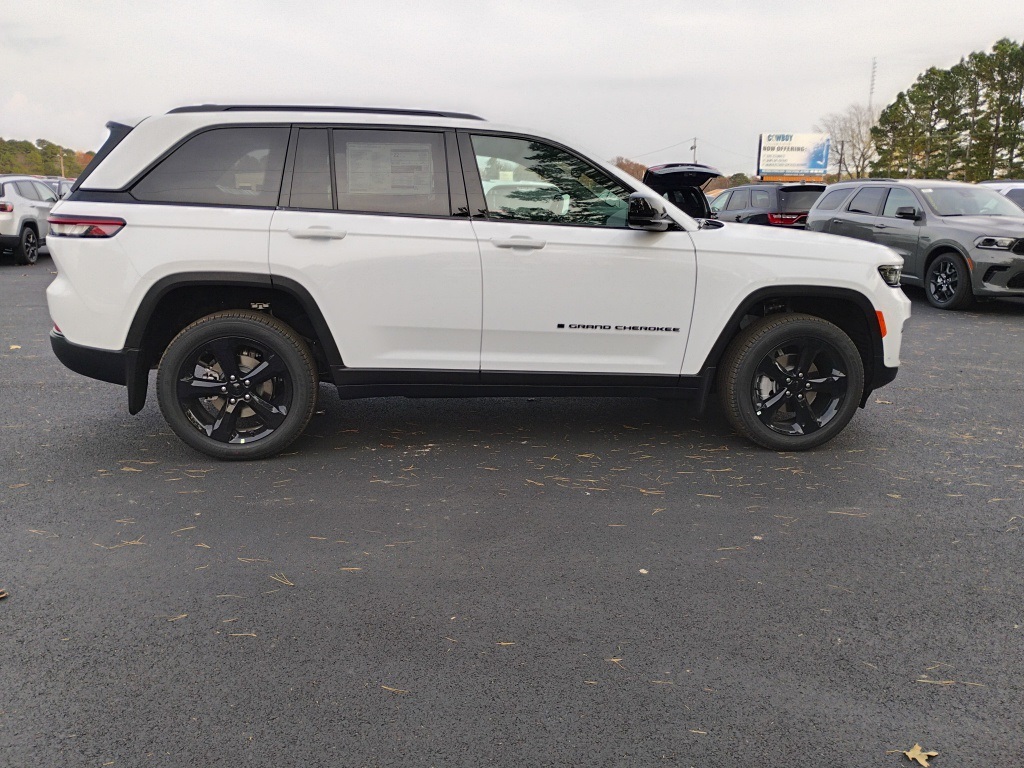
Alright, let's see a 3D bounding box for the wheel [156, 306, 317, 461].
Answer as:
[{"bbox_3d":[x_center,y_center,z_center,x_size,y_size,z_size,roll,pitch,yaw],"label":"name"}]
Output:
[{"bbox_3d":[-1.389,-0.001,4.237,0.765,0.765,0.265,0,12,-7],"label":"wheel"}]

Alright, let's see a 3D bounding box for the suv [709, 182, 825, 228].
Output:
[{"bbox_3d":[5.683,-3.648,18.945,1.970,1.800,5.080,-1,12,-9],"label":"suv"}]

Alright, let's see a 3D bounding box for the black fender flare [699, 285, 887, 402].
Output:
[{"bbox_3d":[1.506,-0.228,4.495,1.020,0.620,0.150,0,12,-7],"label":"black fender flare"}]

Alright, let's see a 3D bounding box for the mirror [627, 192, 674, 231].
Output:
[{"bbox_3d":[0.698,-0.875,4.202,0.170,0.195,0.240,0,12,-7],"label":"mirror"}]

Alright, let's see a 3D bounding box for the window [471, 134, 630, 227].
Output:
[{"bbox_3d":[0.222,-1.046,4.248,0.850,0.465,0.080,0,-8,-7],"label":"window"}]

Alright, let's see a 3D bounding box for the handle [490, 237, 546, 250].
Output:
[{"bbox_3d":[0.032,-0.707,4.157,0.280,0.060,0.065,0,12,-7],"label":"handle"}]

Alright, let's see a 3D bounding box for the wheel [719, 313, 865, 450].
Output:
[{"bbox_3d":[1.551,-0.017,4.612,0.765,0.765,0.265,0,12,-7],"label":"wheel"}]

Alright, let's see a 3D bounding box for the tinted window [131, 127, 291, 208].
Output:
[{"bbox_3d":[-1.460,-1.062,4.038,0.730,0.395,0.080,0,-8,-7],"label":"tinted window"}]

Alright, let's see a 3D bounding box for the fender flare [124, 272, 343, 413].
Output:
[{"bbox_3d":[-1.365,-0.211,4.123,1.030,0.690,0.150,0,12,-7],"label":"fender flare"}]

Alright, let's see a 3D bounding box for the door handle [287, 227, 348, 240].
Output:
[{"bbox_3d":[-0.943,-0.731,4.026,0.285,0.060,0.065,0,12,-7],"label":"door handle"}]

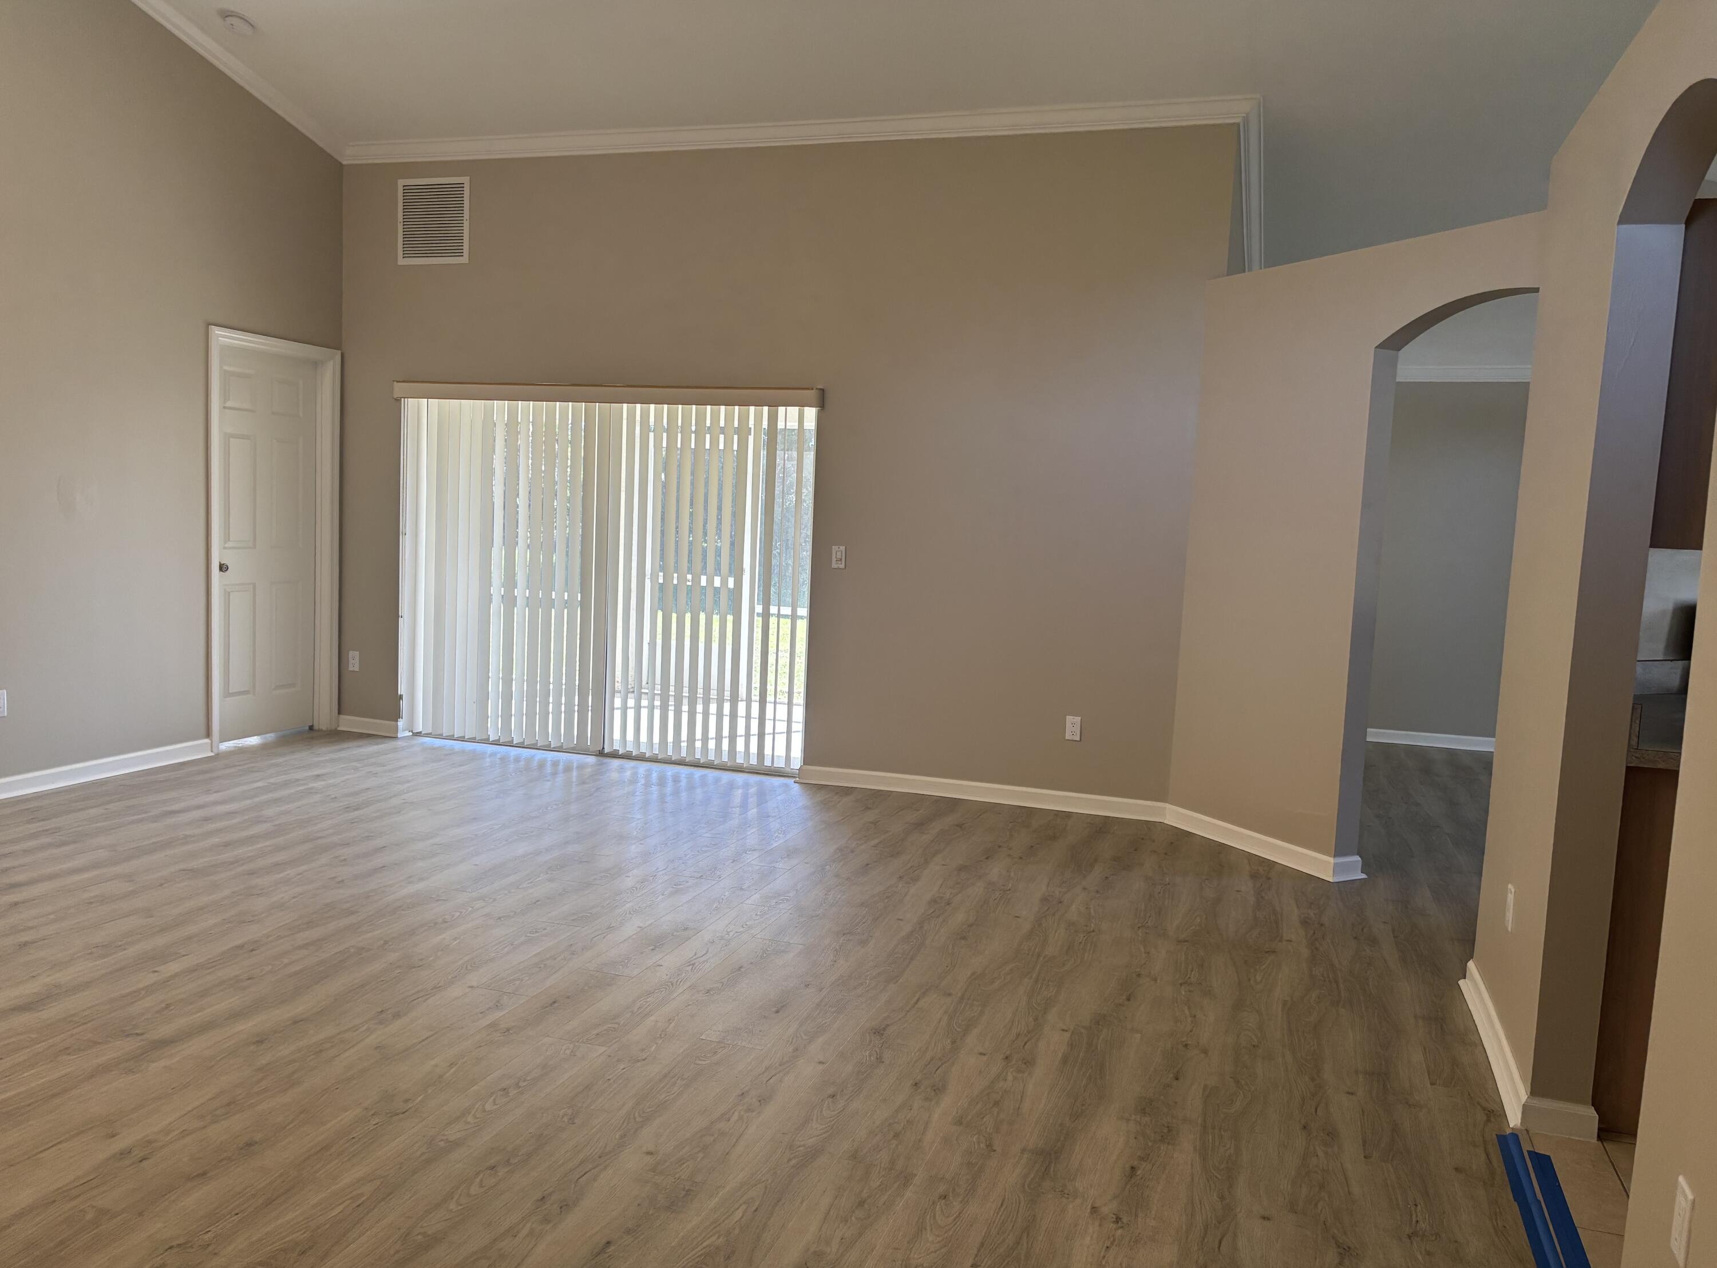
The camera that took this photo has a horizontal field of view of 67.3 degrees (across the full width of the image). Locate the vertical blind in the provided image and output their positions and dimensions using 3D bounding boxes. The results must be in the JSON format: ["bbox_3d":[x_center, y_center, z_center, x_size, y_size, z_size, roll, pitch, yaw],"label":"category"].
[{"bbox_3d":[-1.341,-0.300,6.862,2.410,1.930,0.120,4,6,17],"label":"vertical blind"}]

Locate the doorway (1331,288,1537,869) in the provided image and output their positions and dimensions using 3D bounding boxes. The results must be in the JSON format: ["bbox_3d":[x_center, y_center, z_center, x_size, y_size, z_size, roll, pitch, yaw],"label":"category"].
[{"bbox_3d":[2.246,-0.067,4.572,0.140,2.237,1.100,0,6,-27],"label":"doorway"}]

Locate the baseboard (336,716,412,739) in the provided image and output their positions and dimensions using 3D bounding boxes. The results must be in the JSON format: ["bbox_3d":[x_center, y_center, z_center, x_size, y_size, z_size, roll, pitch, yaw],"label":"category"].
[{"bbox_3d":[-2.760,0.523,7.281,0.430,0.082,0.025,4,6,17],"label":"baseboard"}]

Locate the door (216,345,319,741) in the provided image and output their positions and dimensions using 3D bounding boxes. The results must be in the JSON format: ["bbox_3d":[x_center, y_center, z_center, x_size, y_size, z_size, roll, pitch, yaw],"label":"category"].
[{"bbox_3d":[-3.212,-0.473,6.928,0.040,2.030,0.810,4,6,17],"label":"door"}]

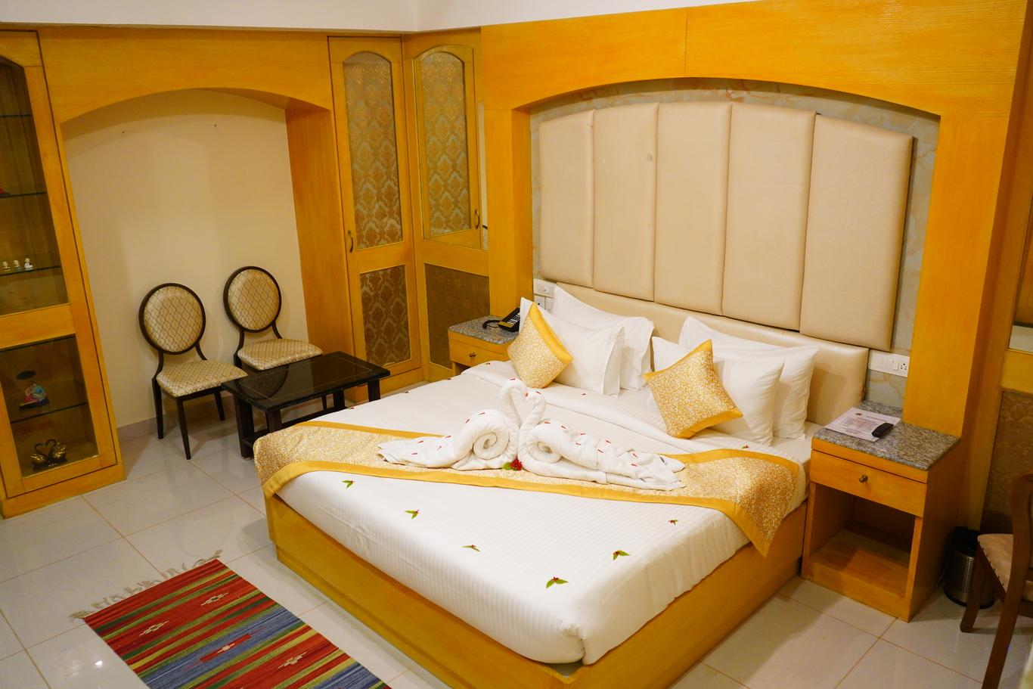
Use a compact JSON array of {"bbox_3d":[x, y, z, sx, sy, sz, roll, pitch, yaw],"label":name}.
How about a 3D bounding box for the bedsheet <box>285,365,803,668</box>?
[{"bbox_3d":[0.180,0.519,3.652,1.930,0.270,1.860,-17,23,-42],"label":"bedsheet"}]

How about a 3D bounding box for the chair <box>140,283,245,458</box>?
[{"bbox_3d":[-1.991,0.140,5.002,0.460,0.970,0.600,-17,23,-42],"label":"chair"}]

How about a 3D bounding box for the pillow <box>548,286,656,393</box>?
[{"bbox_3d":[0.425,-0.040,4.329,0.670,0.410,0.160,16,8,43],"label":"pillow"}]

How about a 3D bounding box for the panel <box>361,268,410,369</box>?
[{"bbox_3d":[-0.920,-0.191,5.701,0.385,0.700,0.020,-17,23,-42],"label":"panel"}]

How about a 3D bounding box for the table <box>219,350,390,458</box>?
[{"bbox_3d":[-1.264,0.417,4.943,0.820,0.455,0.590,-17,23,-40],"label":"table"}]

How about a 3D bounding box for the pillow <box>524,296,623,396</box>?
[{"bbox_3d":[0.248,-0.006,4.343,0.715,0.400,0.160,16,0,43],"label":"pillow"}]

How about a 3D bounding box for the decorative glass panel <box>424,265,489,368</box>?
[{"bbox_3d":[-0.406,-0.152,5.601,0.020,0.740,0.680,-17,23,-42],"label":"decorative glass panel"}]

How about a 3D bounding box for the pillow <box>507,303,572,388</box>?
[{"bbox_3d":[0.125,0.011,4.066,0.130,0.340,0.340,4,53,-46],"label":"pillow"}]

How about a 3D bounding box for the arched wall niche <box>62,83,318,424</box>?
[{"bbox_3d":[-1.874,-0.466,4.995,1.575,2.140,0.473,-17,23,-42],"label":"arched wall niche"}]

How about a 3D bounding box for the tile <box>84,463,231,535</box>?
[{"bbox_3d":[-1.970,0.835,4.412,0.590,0.010,0.620,-17,23,-42],"label":"tile"}]

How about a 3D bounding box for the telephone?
[{"bbox_3d":[-0.005,-0.157,5.025,0.185,0.100,0.175,-17,23,-42],"label":"telephone"}]

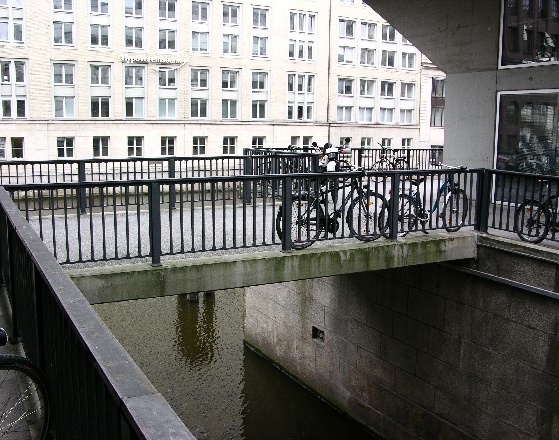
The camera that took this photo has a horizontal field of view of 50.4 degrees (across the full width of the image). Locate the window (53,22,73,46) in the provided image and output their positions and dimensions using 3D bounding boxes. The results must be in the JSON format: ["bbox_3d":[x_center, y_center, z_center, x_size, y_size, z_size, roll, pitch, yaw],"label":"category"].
[{"bbox_3d":[-18.810,-16.255,51.830,1.800,2.100,0.200,-4,10,-28],"label":"window"}]

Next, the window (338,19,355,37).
[{"bbox_3d":[6.632,-18.955,58.726,1.920,1.770,0.200,-4,10,-27],"label":"window"}]

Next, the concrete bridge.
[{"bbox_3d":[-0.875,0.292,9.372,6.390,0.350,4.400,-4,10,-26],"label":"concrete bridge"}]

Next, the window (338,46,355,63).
[{"bbox_3d":[6.593,-16.449,59.086,1.920,1.650,0.200,-4,10,-27],"label":"window"}]

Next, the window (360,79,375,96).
[{"bbox_3d":[10.062,-15.099,67.851,2.050,1.900,0.200,-4,10,-28],"label":"window"}]

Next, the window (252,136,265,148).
[{"bbox_3d":[-2.082,-7.565,60.257,1.530,1.860,0.250,-4,9,-26],"label":"window"}]

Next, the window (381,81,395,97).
[{"bbox_3d":[12.224,-14.627,66.616,2.030,1.860,0.250,-4,9,-26],"label":"window"}]

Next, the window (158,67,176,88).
[{"bbox_3d":[-9.891,-12.585,52.405,1.600,1.850,0.200,-4,10,-24],"label":"window"}]

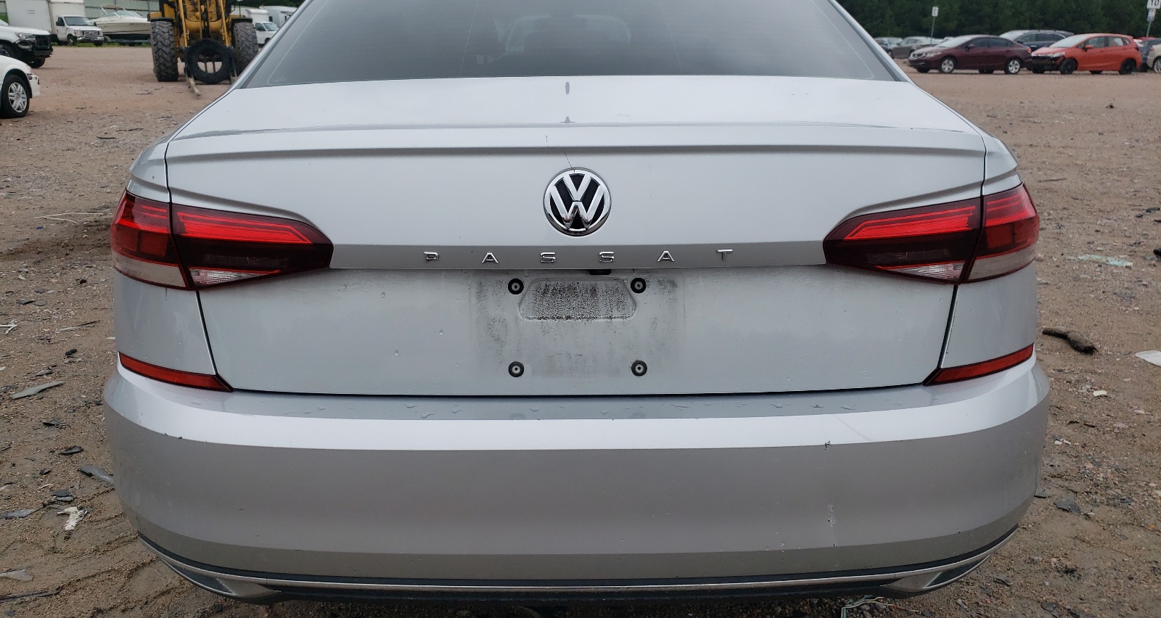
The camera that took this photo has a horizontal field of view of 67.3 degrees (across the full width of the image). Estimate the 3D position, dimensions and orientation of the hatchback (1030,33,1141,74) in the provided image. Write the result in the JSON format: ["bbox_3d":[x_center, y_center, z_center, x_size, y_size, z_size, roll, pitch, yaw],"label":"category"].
[{"bbox_3d":[19.500,-9.888,33.784,4.030,1.520,1.700,-3,17,-11],"label":"hatchback"}]

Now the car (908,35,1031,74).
[{"bbox_3d":[14.840,-9.724,33.312,4.540,1.435,1.760,-3,17,-10],"label":"car"}]

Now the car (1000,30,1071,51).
[{"bbox_3d":[22.500,-13.185,44.070,4.750,1.730,1.870,-3,17,-10],"label":"car"}]

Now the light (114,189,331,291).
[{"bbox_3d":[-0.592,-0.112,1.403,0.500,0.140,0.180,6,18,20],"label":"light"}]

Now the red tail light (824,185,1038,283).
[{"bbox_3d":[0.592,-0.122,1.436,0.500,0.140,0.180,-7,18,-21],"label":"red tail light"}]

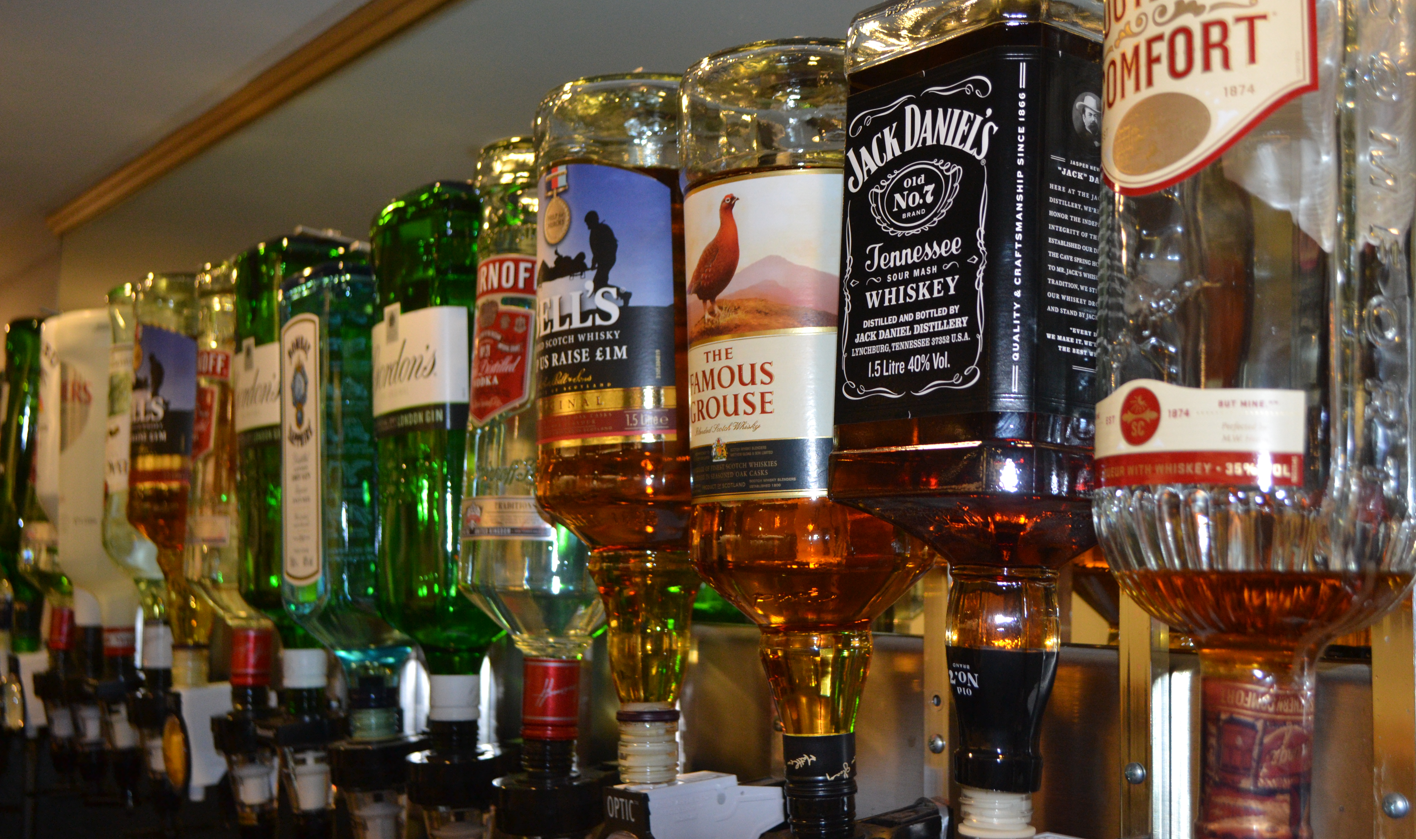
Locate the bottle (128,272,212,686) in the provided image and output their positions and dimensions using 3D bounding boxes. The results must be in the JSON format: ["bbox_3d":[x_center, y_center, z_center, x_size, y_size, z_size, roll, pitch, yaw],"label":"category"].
[{"bbox_3d":[-0.433,0.052,1.407,0.108,0.346,0.108,4,-6,-35],"label":"bottle"}]

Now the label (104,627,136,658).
[{"bbox_3d":[-0.567,0.214,1.594,0.031,0.029,0.031,4,-6,-35],"label":"label"}]

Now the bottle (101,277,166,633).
[{"bbox_3d":[-0.497,0.047,1.510,0.097,0.339,0.097,4,-6,-35],"label":"bottle"}]

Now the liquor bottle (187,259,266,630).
[{"bbox_3d":[-0.359,0.035,1.315,0.101,0.321,0.101,4,-6,-35],"label":"liquor bottle"}]

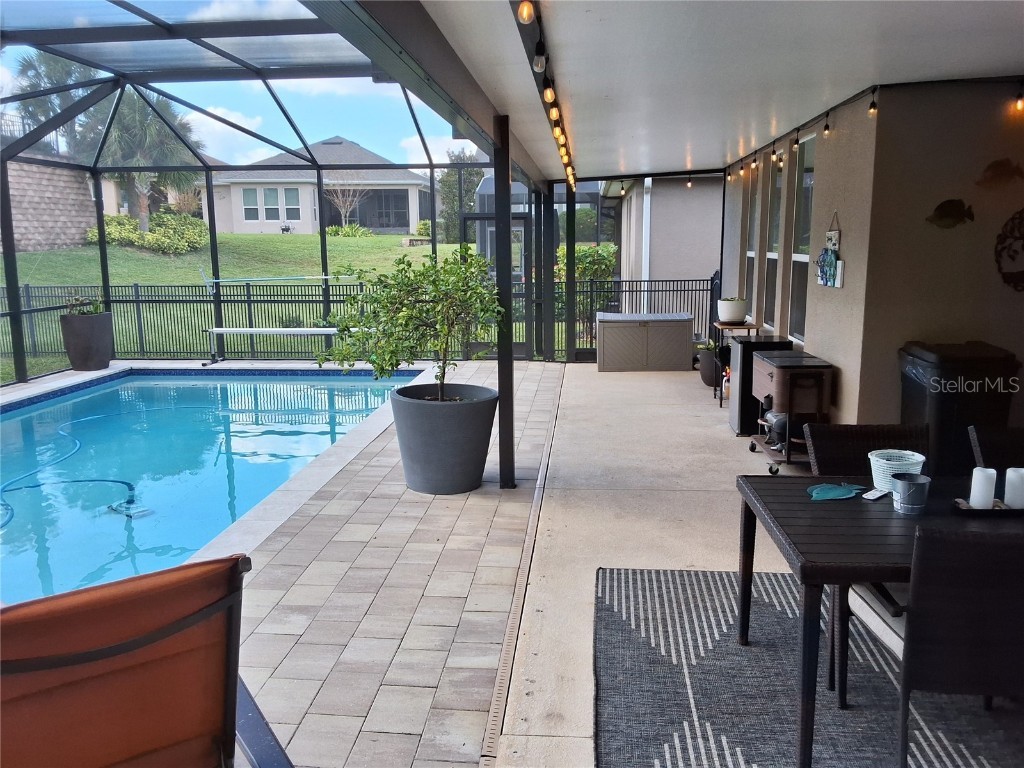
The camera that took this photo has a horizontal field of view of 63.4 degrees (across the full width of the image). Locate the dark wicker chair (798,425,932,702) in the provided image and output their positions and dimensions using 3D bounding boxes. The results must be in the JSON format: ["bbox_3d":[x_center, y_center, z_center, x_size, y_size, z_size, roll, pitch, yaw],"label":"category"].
[{"bbox_3d":[1.498,0.674,3.313,0.550,0.910,0.630,0,10,5],"label":"dark wicker chair"}]

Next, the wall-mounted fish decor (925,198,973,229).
[{"bbox_3d":[2.777,-1.075,5.247,0.292,0.183,0.040,0,10,5],"label":"wall-mounted fish decor"}]

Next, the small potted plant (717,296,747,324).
[{"bbox_3d":[2.242,-0.749,8.412,0.294,0.269,0.294,0,10,5],"label":"small potted plant"}]

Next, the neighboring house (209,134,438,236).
[{"bbox_3d":[-9.645,-11.678,48.771,11.437,5.603,14.000,0,10,5],"label":"neighboring house"}]

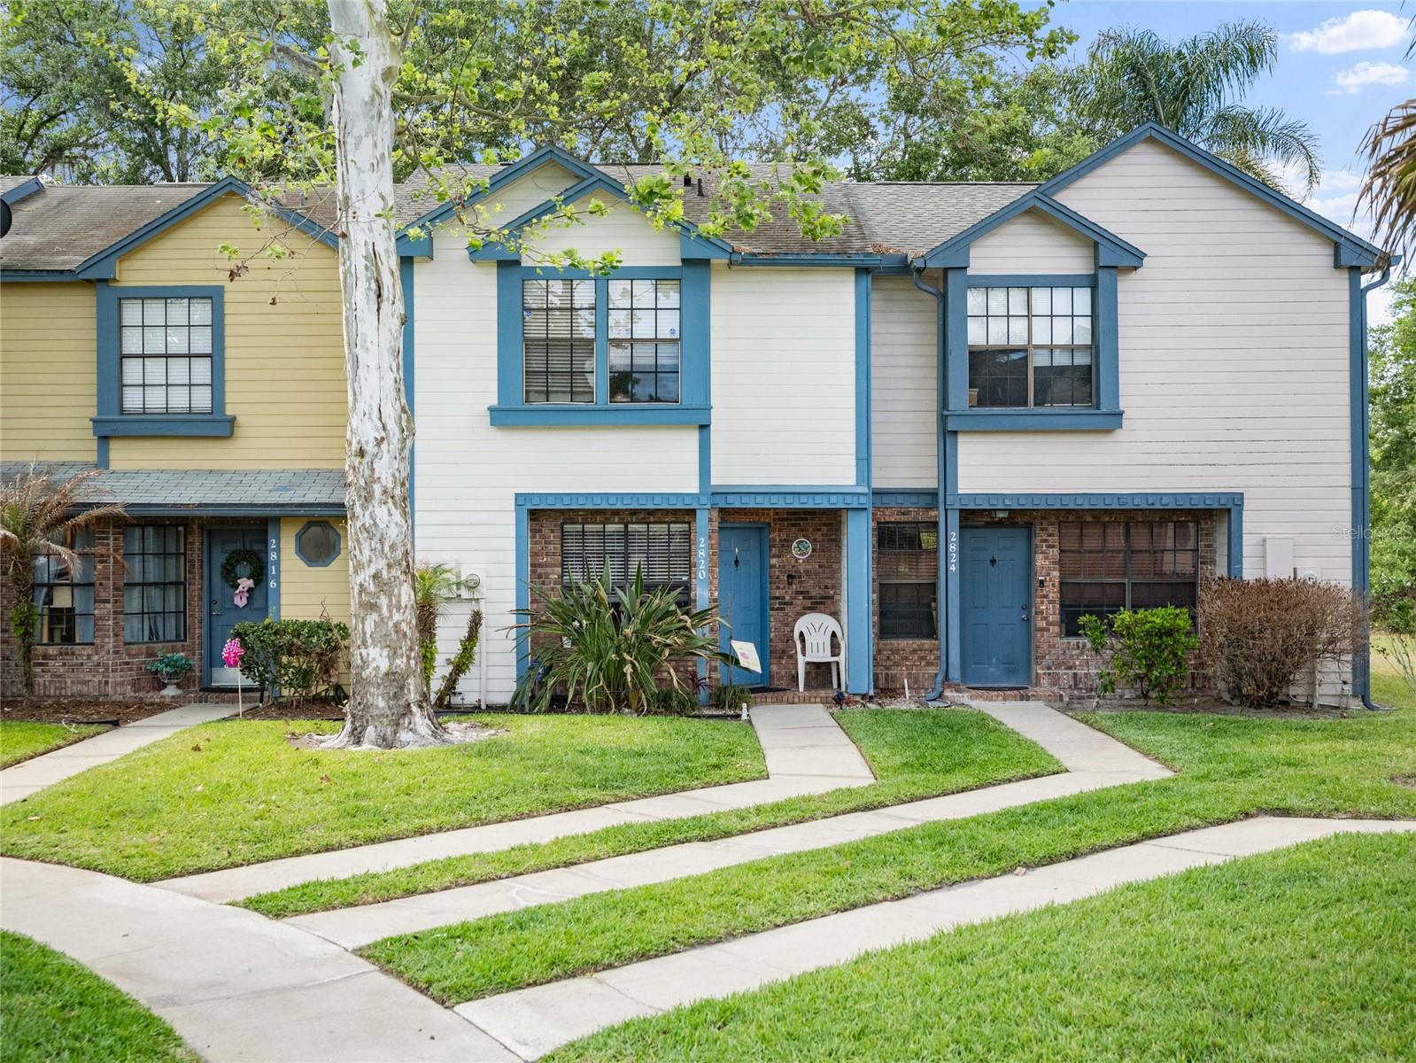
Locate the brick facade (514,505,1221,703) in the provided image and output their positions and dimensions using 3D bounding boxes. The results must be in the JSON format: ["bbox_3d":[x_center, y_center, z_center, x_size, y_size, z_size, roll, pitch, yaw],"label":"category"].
[{"bbox_3d":[2.120,0.910,21.550,8.750,2.470,1.300,0,-1,0],"label":"brick facade"}]

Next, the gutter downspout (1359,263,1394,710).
[{"bbox_3d":[8.240,-0.550,21.200,0.420,5.530,0.110,0,-1,0],"label":"gutter downspout"}]

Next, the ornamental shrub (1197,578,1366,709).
[{"bbox_3d":[6.800,1.320,20.350,2.000,1.550,1.400,0,-1,0],"label":"ornamental shrub"}]

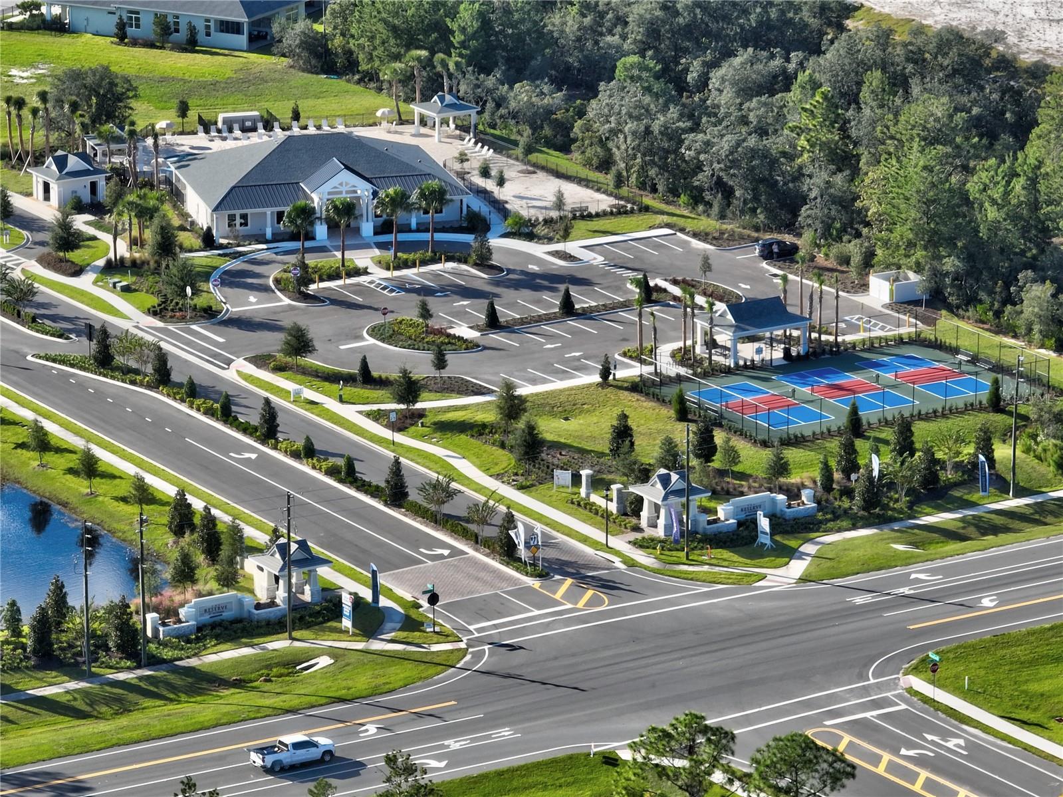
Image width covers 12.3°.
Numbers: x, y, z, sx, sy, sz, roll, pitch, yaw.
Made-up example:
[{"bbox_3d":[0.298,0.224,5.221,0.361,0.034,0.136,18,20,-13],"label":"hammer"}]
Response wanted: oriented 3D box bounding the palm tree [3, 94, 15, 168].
[{"bbox_3d":[-52.948,-27.129,500.153,1.300,7.140,1.300,0,16,0],"label":"palm tree"}]

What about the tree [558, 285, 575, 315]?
[{"bbox_3d":[3.195,-8.945,442.401,1.485,2.700,1.485,0,16,0],"label":"tree"}]

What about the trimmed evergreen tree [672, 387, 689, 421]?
[{"bbox_3d":[12.954,0.379,428.280,1.439,2.810,1.439,0,16,0],"label":"trimmed evergreen tree"}]

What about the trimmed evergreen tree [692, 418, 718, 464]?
[{"bbox_3d":[14.578,3.374,415.978,2.061,3.902,2.061,0,16,0],"label":"trimmed evergreen tree"}]

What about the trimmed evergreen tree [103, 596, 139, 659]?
[{"bbox_3d":[-29.294,16.215,353.955,2.440,4.410,2.440,0,16,0],"label":"trimmed evergreen tree"}]

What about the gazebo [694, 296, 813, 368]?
[{"bbox_3d":[19.400,-6.192,431.406,8.600,4.790,6.000,-10,19,-32],"label":"gazebo"}]

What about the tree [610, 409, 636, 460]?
[{"bbox_3d":[7.475,2.987,406.089,2.118,4.158,2.118,0,16,0],"label":"tree"}]

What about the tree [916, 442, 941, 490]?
[{"bbox_3d":[31.948,5.349,397.818,1.941,4.046,1.941,0,16,0],"label":"tree"}]

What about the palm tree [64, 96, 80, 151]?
[{"bbox_3d":[-47.466,-27.933,510.974,1.720,6.328,1.720,0,16,0],"label":"palm tree"}]

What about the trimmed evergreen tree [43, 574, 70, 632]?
[{"bbox_3d":[-35.981,15.394,374.751,1.920,4.312,1.920,0,16,0],"label":"trimmed evergreen tree"}]

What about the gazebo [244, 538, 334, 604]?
[{"bbox_3d":[-17.635,12.577,363.126,4.700,4.200,4.700,-10,18,-31],"label":"gazebo"}]

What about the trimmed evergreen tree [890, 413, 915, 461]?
[{"bbox_3d":[31.312,3.218,416.146,2.097,3.939,2.097,0,16,0],"label":"trimmed evergreen tree"}]

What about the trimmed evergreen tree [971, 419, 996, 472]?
[{"bbox_3d":[36.097,3.635,393.945,1.852,4.050,1.852,0,16,0],"label":"trimmed evergreen tree"}]

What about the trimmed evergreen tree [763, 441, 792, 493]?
[{"bbox_3d":[19.714,5.640,395.977,2.198,4.549,2.198,0,16,0],"label":"trimmed evergreen tree"}]

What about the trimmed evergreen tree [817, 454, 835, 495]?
[{"bbox_3d":[24.279,6.144,407.420,1.369,3.257,1.369,0,16,0],"label":"trimmed evergreen tree"}]

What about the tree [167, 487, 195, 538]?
[{"bbox_3d":[-26.999,8.725,381.336,2.210,3.710,2.210,0,16,0],"label":"tree"}]

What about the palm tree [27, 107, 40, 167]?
[{"bbox_3d":[-51.239,-26.802,507.045,1.500,6.326,1.500,0,16,0],"label":"palm tree"}]

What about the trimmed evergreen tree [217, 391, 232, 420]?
[{"bbox_3d":[-26.627,0.542,429.161,1.225,2.403,1.225,0,16,0],"label":"trimmed evergreen tree"}]

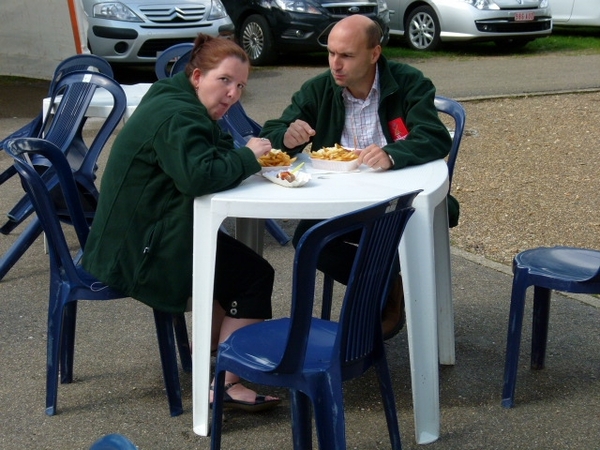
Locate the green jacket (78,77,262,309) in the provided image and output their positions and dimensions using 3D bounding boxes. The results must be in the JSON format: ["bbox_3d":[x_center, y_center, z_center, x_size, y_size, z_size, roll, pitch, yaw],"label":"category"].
[{"bbox_3d":[-0.433,-0.109,3.848,0.580,0.730,0.530,-2,13,-2],"label":"green jacket"}]

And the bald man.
[{"bbox_3d":[0.236,-0.141,4.327,0.640,1.180,0.660,2,13,17],"label":"bald man"}]

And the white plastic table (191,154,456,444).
[{"bbox_3d":[0.091,0.202,3.874,0.770,0.720,0.770,1,13,10],"label":"white plastic table"}]

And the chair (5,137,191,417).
[{"bbox_3d":[-0.636,0.137,3.923,0.540,0.870,0.460,-2,13,-2],"label":"chair"}]

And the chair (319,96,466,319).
[{"bbox_3d":[0.364,-0.038,4.557,0.460,0.870,0.540,4,14,24],"label":"chair"}]

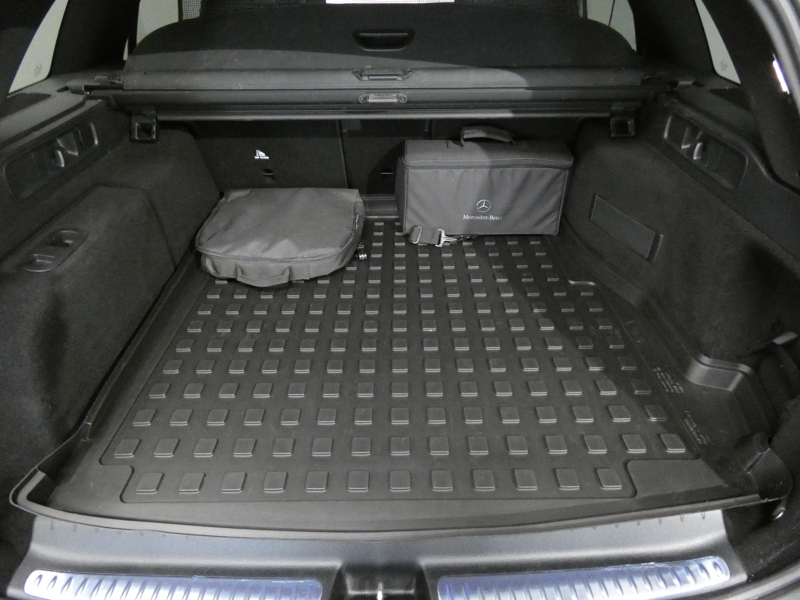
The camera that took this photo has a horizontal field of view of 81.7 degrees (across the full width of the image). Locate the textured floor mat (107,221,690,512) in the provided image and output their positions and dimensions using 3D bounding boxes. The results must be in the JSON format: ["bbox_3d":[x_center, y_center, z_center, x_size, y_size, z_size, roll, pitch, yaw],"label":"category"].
[{"bbox_3d":[0.000,0.021,1.087,0.982,0.021,0.962,0,36,0],"label":"textured floor mat"}]

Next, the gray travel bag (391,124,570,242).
[{"bbox_3d":[0.242,-0.346,1.359,0.465,0.267,0.163,0,36,1],"label":"gray travel bag"}]

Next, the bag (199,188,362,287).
[{"bbox_3d":[-0.316,-0.192,1.293,0.429,0.107,0.377,0,36,0],"label":"bag"}]

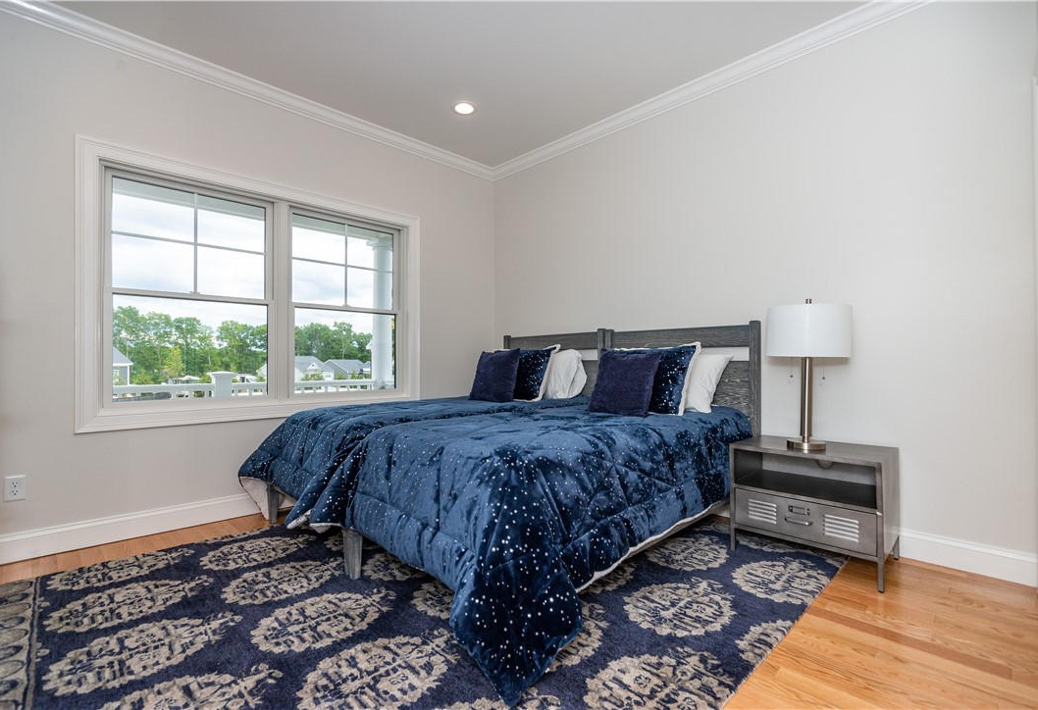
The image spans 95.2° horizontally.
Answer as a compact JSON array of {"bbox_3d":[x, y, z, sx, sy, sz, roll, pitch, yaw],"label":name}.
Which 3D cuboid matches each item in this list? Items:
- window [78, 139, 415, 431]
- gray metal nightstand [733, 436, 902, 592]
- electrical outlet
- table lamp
[{"bbox_3d":[-1.555,-0.358,3.158,2.046,1.540,0.100,1,-1,-44],"label":"window"},{"bbox_3d":[1.444,0.716,2.326,0.460,0.532,0.609,1,-1,-44],"label":"gray metal nightstand"},{"bbox_3d":[-2.413,0.640,2.268,0.072,0.117,0.012,1,-1,-44],"label":"electrical outlet"},{"bbox_3d":[1.407,0.089,2.298,0.413,0.722,0.413,1,-1,-44],"label":"table lamp"}]

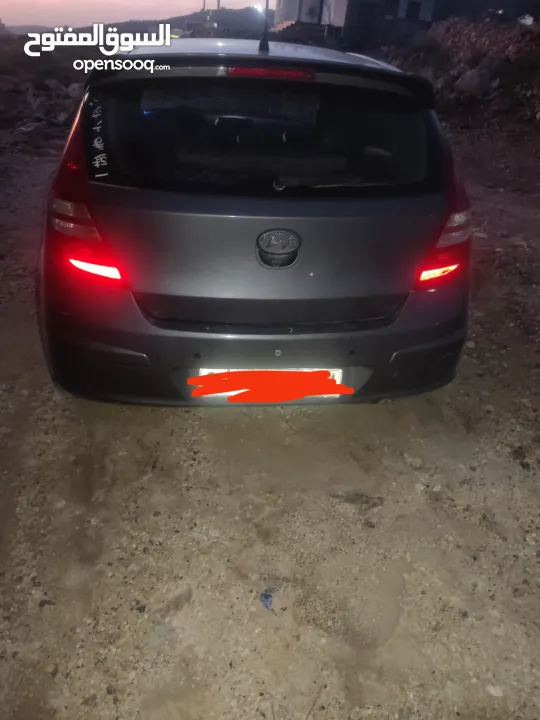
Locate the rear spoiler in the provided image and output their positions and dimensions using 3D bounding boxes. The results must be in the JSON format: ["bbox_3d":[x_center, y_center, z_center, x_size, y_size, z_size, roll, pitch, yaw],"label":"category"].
[{"bbox_3d":[0.011,-0.955,1.769,1.250,0.150,0.250,-1,31,-8],"label":"rear spoiler"}]

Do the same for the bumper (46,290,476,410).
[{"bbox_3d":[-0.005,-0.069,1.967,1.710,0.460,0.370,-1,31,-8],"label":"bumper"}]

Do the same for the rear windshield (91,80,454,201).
[{"bbox_3d":[0.018,-0.746,1.739,1.230,0.420,0.130,-1,-7,-8],"label":"rear windshield"}]

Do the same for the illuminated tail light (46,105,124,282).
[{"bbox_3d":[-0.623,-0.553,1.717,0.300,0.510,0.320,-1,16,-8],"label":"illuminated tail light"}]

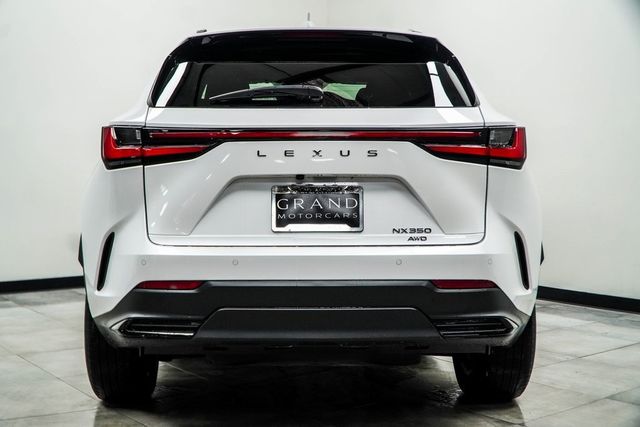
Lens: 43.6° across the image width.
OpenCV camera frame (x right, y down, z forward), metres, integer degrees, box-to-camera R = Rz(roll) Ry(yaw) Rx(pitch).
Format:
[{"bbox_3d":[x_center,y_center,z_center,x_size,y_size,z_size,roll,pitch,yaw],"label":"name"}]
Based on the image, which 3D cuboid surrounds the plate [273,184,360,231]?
[{"bbox_3d":[-0.007,-0.015,2.710,0.310,0.160,0.018,0,2,-2],"label":"plate"}]

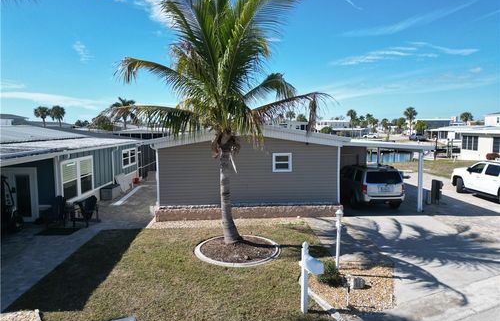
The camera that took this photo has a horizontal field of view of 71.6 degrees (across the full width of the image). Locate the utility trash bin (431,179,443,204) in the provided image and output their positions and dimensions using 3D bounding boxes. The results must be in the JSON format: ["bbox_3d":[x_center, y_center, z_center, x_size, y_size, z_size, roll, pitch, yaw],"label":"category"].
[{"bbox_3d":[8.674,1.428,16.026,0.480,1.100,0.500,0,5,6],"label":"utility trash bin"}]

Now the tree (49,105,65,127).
[{"bbox_3d":[-45.609,-8.401,82.436,3.310,8.930,3.310,0,6,0],"label":"tree"}]

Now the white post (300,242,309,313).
[{"bbox_3d":[1.079,2.337,6.885,0.100,1.485,0.100,-2,6,-19],"label":"white post"}]

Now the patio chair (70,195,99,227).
[{"bbox_3d":[-6.294,1.926,13.127,0.820,1.000,0.750,5,7,45],"label":"patio chair"}]

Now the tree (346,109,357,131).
[{"bbox_3d":[31.161,-11.179,106.412,3.000,8.440,3.000,0,6,0],"label":"tree"}]

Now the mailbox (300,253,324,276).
[{"bbox_3d":[1.155,1.904,6.364,0.180,0.230,0.450,-3,6,-21],"label":"mailbox"}]

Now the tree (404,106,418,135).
[{"bbox_3d":[46.622,-11.097,100.448,3.890,9.170,3.890,0,6,0],"label":"tree"}]

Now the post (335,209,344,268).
[{"bbox_3d":[2.201,1.958,8.627,0.180,1.560,0.180,-1,5,-3],"label":"post"}]

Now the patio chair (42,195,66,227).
[{"bbox_3d":[-7.424,1.935,13.176,0.750,1.000,0.820,-5,7,-37],"label":"patio chair"}]

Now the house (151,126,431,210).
[{"bbox_3d":[1.397,-0.218,20.819,11.560,3.670,14.500,-1,5,-4],"label":"house"}]

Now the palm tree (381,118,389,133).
[{"bbox_3d":[55.239,-13.951,142.319,2.990,6.530,2.990,0,6,0],"label":"palm tree"}]

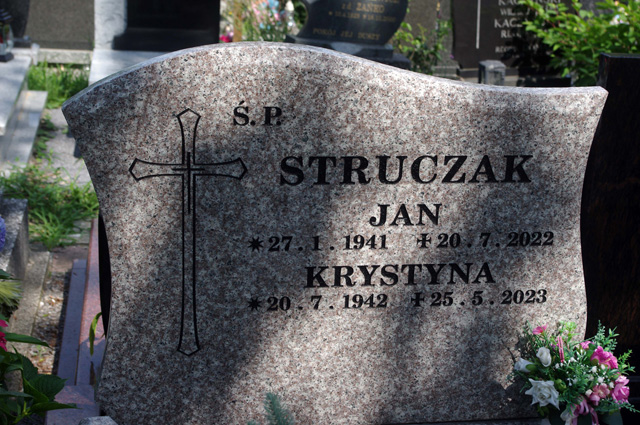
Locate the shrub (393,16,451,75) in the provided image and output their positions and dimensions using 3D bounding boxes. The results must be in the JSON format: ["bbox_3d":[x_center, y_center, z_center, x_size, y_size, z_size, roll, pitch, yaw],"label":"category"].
[{"bbox_3d":[0.562,-0.897,5.900,0.330,0.390,0.300,-1,21,-6],"label":"shrub"}]

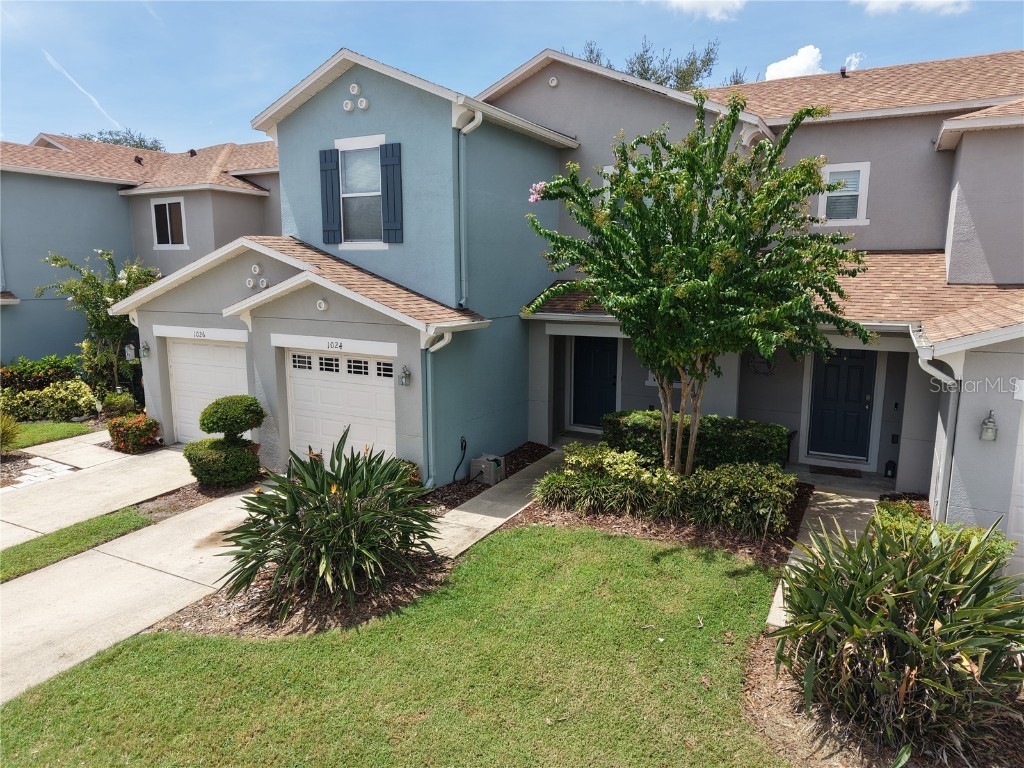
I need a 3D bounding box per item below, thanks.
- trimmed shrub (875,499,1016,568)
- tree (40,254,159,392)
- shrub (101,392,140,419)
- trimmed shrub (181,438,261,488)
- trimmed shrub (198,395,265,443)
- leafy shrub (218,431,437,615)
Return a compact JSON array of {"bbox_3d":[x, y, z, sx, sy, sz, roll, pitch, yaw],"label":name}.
[{"bbox_3d":[4.819,1.847,8.007,1.400,0.760,1.900,5,11,27],"label":"trimmed shrub"},{"bbox_3d":[-10.533,-1.552,18.303,3.200,3.800,3.000,5,11,27],"label":"tree"},{"bbox_3d":[-9.012,0.458,16.315,0.760,0.580,0.740,5,11,27],"label":"shrub"},{"bbox_3d":[-4.740,1.249,11.623,1.200,0.680,1.180,5,11,27],"label":"trimmed shrub"},{"bbox_3d":[-4.589,0.569,11.624,1.020,0.790,1.020,5,11,27],"label":"trimmed shrub"},{"bbox_3d":[-1.965,1.402,7.772,2.200,1.660,2.150,0,10,0],"label":"leafy shrub"}]

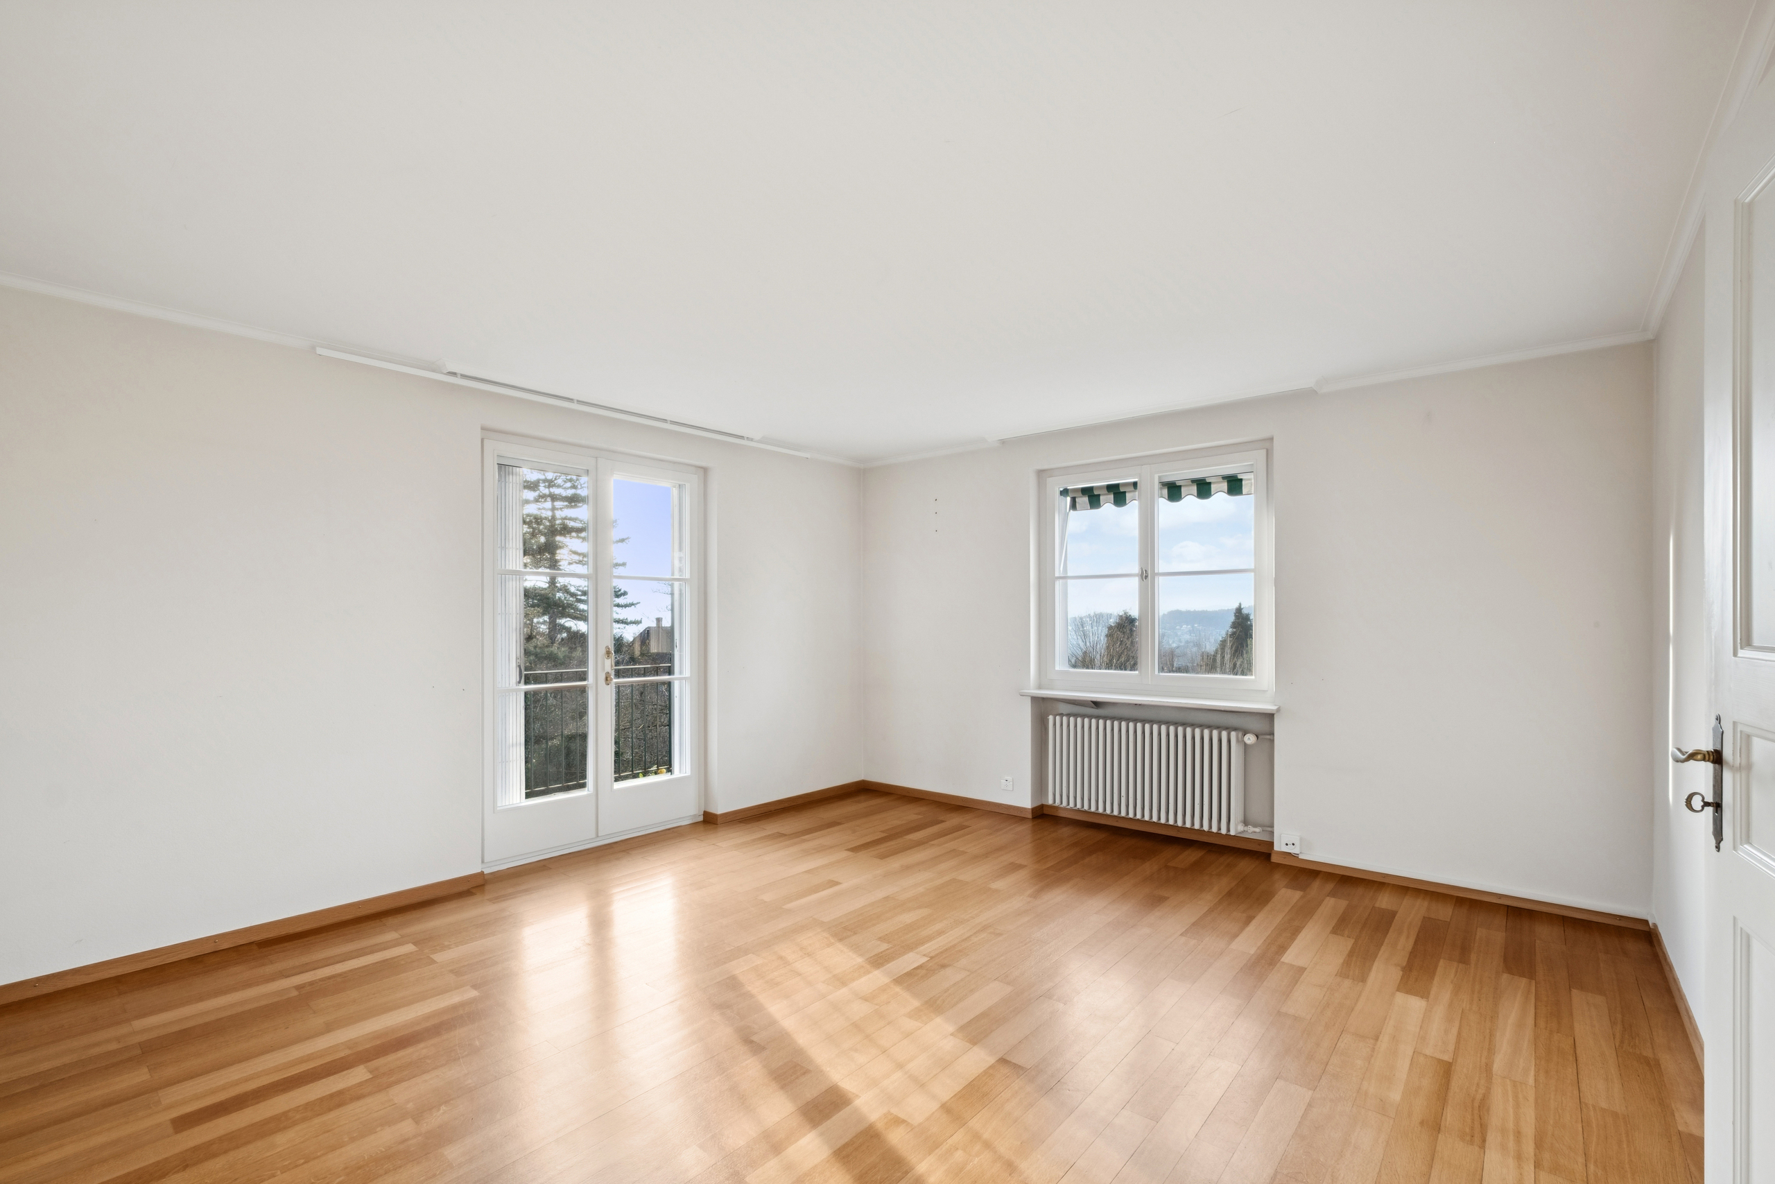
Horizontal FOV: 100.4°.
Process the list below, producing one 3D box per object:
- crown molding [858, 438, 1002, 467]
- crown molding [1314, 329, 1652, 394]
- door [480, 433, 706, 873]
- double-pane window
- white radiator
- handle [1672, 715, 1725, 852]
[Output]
[{"bbox_3d":[0.275,-0.947,5.124,1.171,0.050,0.050,-1,-1,38],"label":"crown molding"},{"bbox_3d":[2.596,-1.013,3.321,1.178,0.050,0.050,-1,-1,38],"label":"crown molding"},{"bbox_3d":[-1.585,0.314,4.168,0.080,2.140,1.280,-1,-1,42],"label":"door"},{"bbox_3d":[1.520,-0.091,4.353,1.318,1.350,0.080,-1,-1,38],"label":"double-pane window"},{"bbox_3d":[1.478,1.036,4.329,1.081,0.555,0.130,-1,-1,38],"label":"white radiator"},{"bbox_3d":[1.309,0.308,1.187,0.057,0.222,0.105,-1,-1,34],"label":"handle"}]

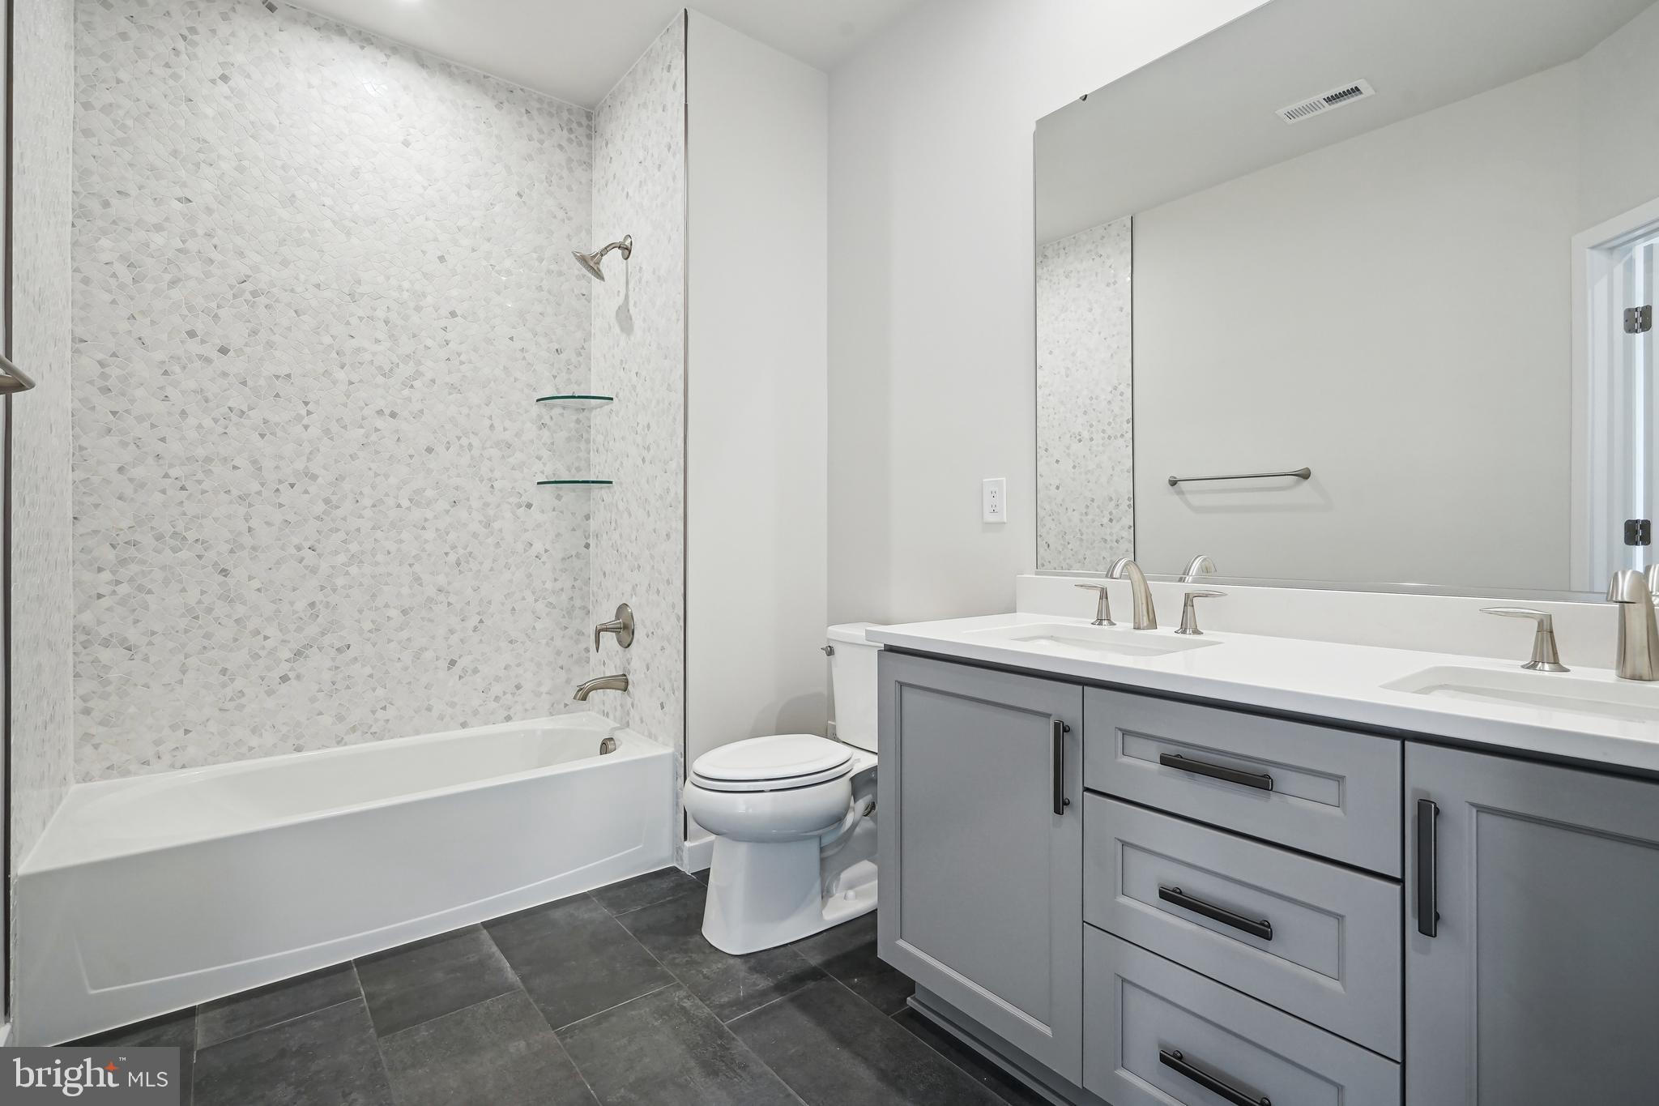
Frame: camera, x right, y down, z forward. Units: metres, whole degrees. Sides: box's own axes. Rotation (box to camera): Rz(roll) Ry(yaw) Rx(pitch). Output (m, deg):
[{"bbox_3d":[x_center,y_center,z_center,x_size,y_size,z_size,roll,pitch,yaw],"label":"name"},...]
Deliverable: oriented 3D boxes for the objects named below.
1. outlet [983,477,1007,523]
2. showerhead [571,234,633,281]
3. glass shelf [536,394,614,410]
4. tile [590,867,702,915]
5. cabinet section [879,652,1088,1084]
[{"bbox_3d":[0.465,-0.146,2.069,0.007,0.122,0.079,0,1,-39],"label":"outlet"},{"bbox_3d":[-0.815,-1.068,2.637,0.205,0.188,0.137,0,0,-39],"label":"showerhead"},{"bbox_3d":[-0.989,-0.593,2.861,0.220,0.010,0.222,0,1,-39],"label":"glass shelf"},{"bbox_3d":[-0.556,1.038,2.262,0.301,0.010,0.196,0,0,-39],"label":"tile"},{"bbox_3d":[0.487,0.587,1.685,0.530,0.725,0.540,0,1,-38],"label":"cabinet section"}]

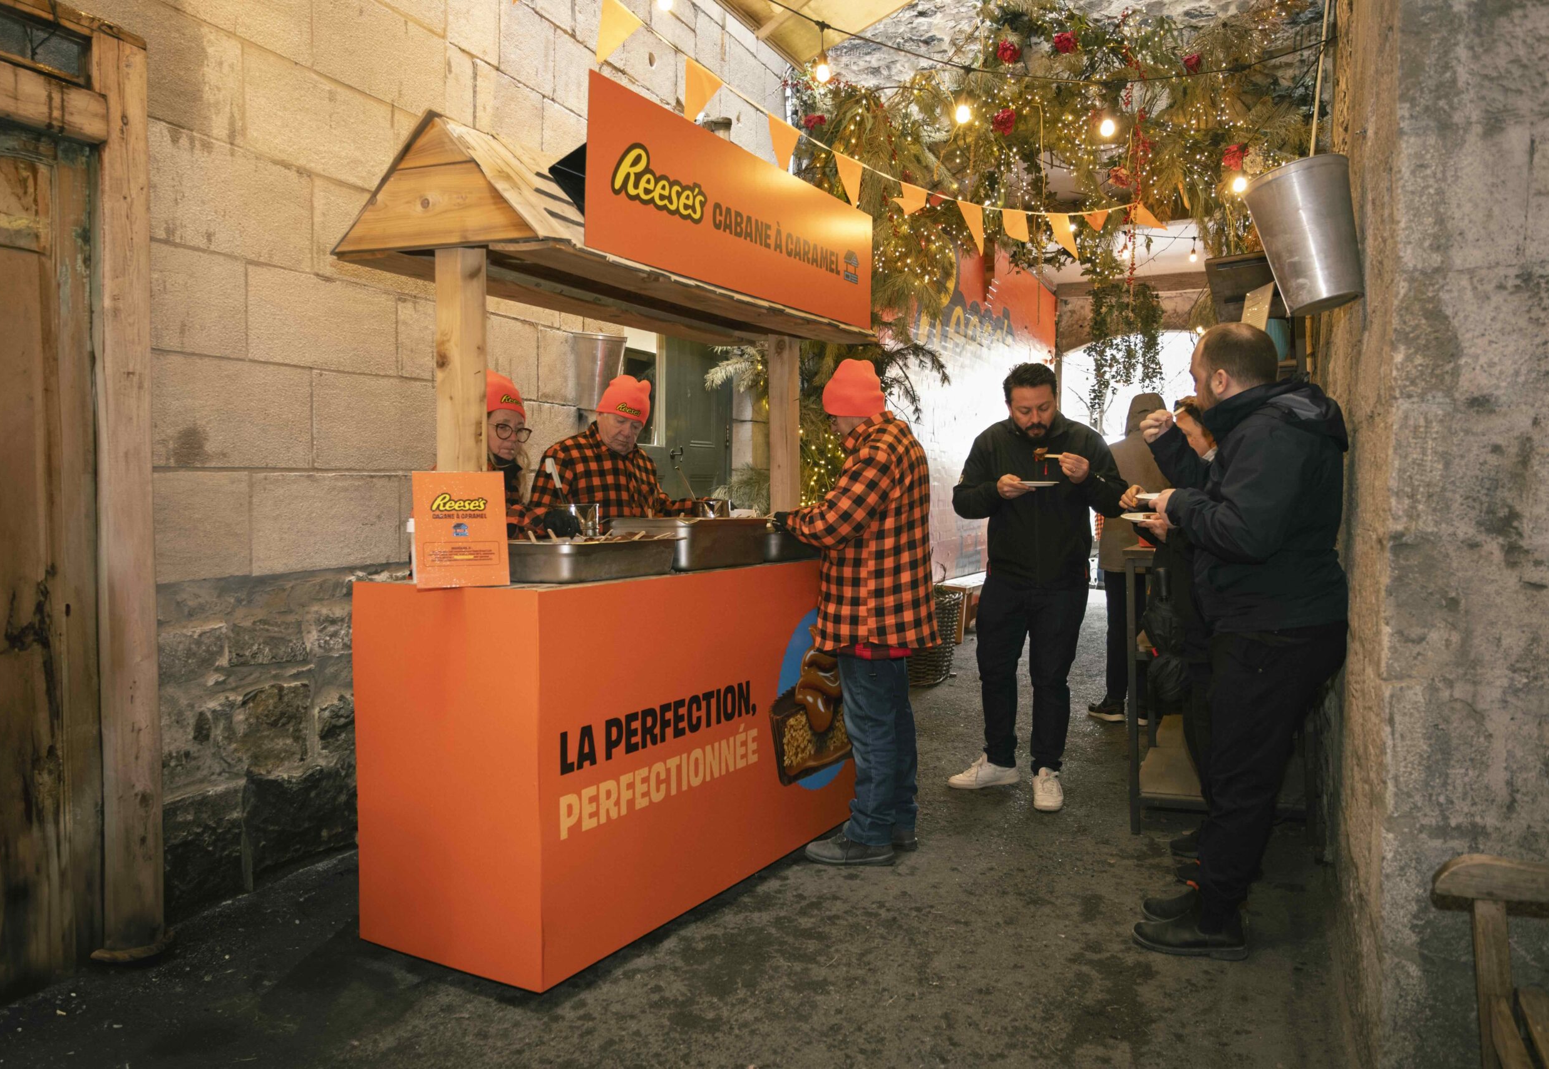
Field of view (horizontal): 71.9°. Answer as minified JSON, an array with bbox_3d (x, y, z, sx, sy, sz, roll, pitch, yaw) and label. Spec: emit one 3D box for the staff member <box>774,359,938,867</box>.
[{"bbox_3d":[0.319,0.236,3.672,0.620,1.680,0.530,1,2,25],"label":"staff member"}]

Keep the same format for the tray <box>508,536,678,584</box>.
[{"bbox_3d":[-0.549,0.072,3.123,0.325,0.104,0.530,0,2,31],"label":"tray"}]

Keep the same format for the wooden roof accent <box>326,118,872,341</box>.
[{"bbox_3d":[-0.410,-0.884,3.446,0.820,0.420,1.760,1,2,31],"label":"wooden roof accent"}]

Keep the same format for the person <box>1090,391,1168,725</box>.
[{"bbox_3d":[2.002,0.119,5.821,0.520,1.760,0.420,-1,2,-14],"label":"person"}]

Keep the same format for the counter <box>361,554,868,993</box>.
[{"bbox_3d":[-0.396,0.610,3.603,0.690,1.000,1.850,0,2,31],"label":"counter"}]

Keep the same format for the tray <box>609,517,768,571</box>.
[{"bbox_3d":[-0.287,0.030,3.706,0.325,0.152,0.530,0,2,31],"label":"tray"}]

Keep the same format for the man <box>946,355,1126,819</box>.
[{"bbox_3d":[1.069,0.172,4.391,0.720,1.755,0.520,0,2,9],"label":"man"}]

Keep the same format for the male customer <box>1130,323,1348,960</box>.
[{"bbox_3d":[1.252,0.269,2.897,0.560,1.690,0.580,0,2,27],"label":"male customer"}]

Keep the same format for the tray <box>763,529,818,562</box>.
[{"bbox_3d":[-0.017,0.037,3.914,0.330,0.100,0.530,1,2,31],"label":"tray"}]

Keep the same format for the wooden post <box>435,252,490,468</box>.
[{"bbox_3d":[-0.796,-0.291,2.742,0.090,0.838,0.090,1,2,31],"label":"wooden post"}]

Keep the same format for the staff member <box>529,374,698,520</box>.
[{"bbox_3d":[-0.644,0.236,4.208,0.500,1.720,0.620,1,2,44],"label":"staff member"}]

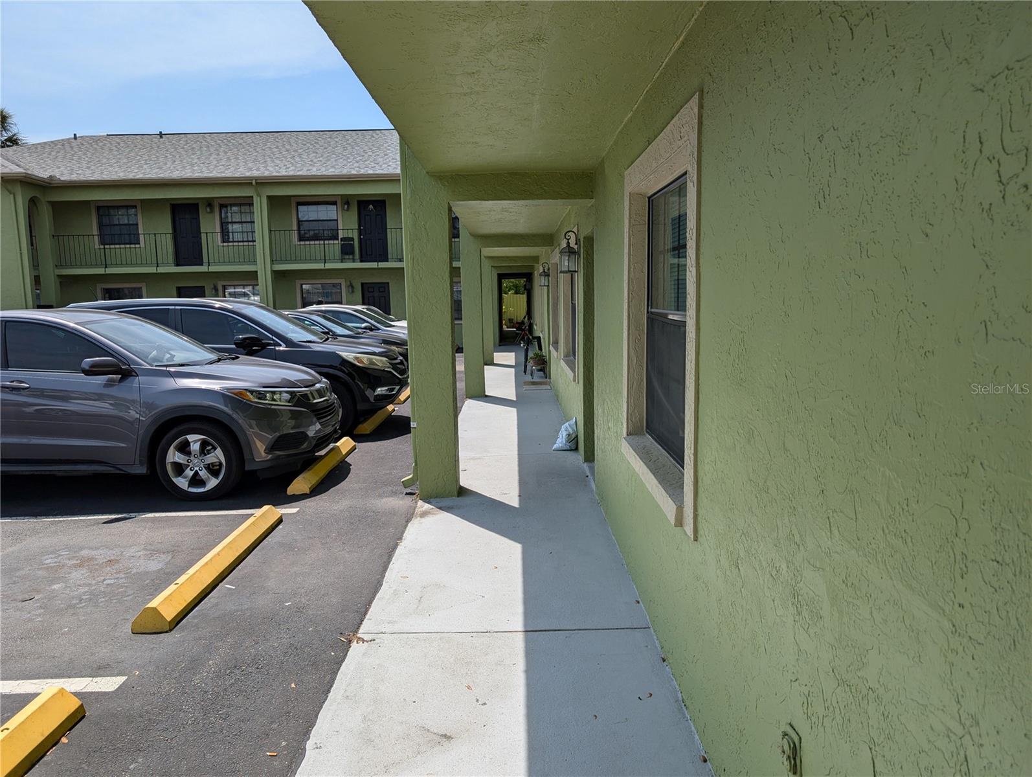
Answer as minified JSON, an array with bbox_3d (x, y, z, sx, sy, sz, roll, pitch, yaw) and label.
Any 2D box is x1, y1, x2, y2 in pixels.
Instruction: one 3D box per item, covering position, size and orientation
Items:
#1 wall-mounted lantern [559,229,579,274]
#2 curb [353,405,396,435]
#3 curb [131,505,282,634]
[{"bbox_3d":[0.512,-1.296,6.810,0.192,0.399,0.175,-1,8,0],"label":"wall-mounted lantern"},{"bbox_3d":[-1.946,0.392,9.951,0.205,0.130,1.830,-1,8,0],"label":"curb"},{"bbox_3d":[-1.933,1.106,4.704,0.205,0.132,1.830,-1,8,0],"label":"curb"}]

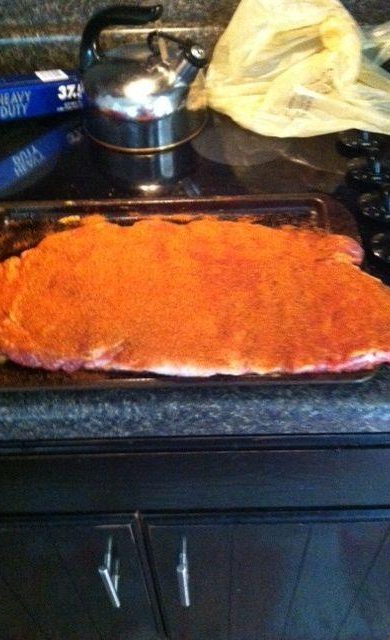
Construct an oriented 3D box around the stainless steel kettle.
[{"bbox_3d":[-0.075,-0.366,0.890,0.197,0.192,0.185,-1,49,1],"label":"stainless steel kettle"}]

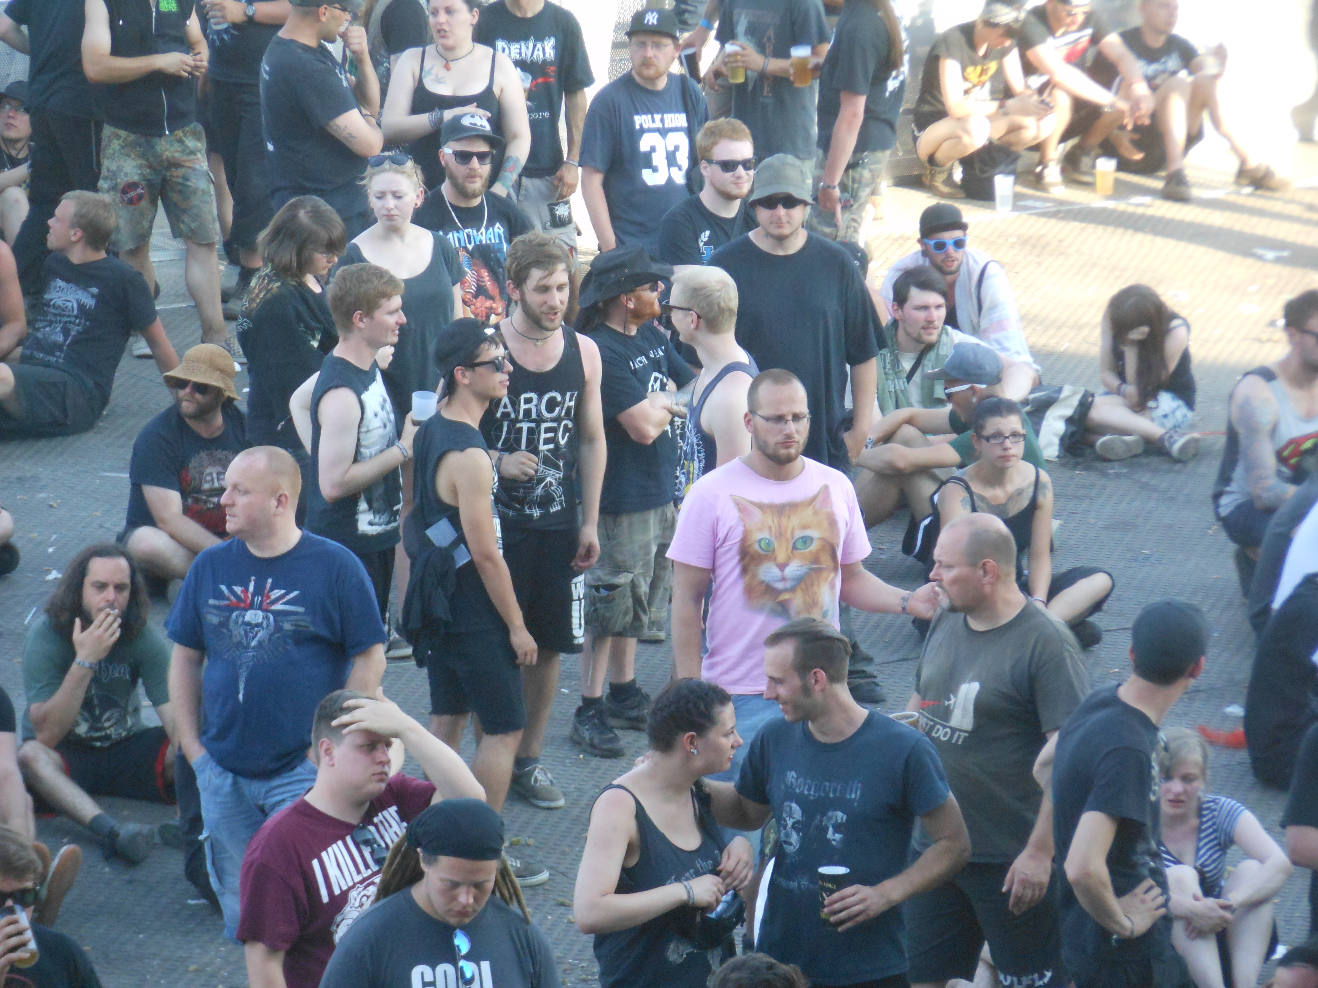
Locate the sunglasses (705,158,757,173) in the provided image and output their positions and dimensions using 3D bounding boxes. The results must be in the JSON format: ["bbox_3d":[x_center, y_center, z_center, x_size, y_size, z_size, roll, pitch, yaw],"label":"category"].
[{"bbox_3d":[0.245,-1.128,28.600,0.147,0.050,0.150,-6,14,-24],"label":"sunglasses"}]

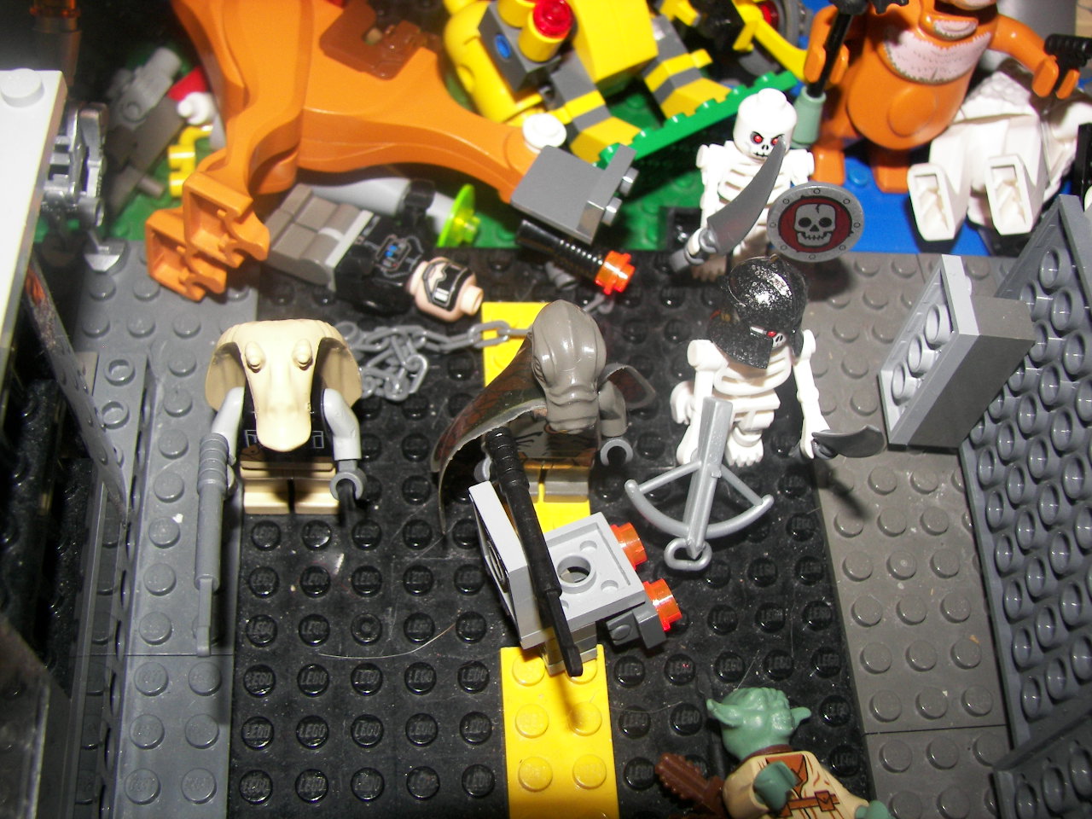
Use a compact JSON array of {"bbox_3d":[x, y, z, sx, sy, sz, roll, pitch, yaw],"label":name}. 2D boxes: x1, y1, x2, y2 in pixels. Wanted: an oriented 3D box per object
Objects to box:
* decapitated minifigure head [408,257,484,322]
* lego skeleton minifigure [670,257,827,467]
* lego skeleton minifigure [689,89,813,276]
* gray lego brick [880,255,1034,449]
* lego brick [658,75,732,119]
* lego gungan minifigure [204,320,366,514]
[{"bbox_3d":[-0.018,-0.021,0.200,0.011,0.010,0.010,22,59,6],"label":"decapitated minifigure head"},{"bbox_3d":[0.032,-0.004,0.179,0.025,0.043,0.018,-4,60,-10],"label":"lego skeleton minifigure"},{"bbox_3d":[0.036,-0.038,0.201,0.022,0.041,0.015,-2,59,-8],"label":"lego skeleton minifigure"},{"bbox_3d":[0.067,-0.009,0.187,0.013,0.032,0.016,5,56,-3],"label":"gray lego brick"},{"bbox_3d":[0.032,-0.065,0.240,0.008,0.016,0.010,-29,91,-17],"label":"lego brick"},{"bbox_3d":[-0.038,0.004,0.166,0.024,0.042,0.017,0,59,-7],"label":"lego gungan minifigure"}]

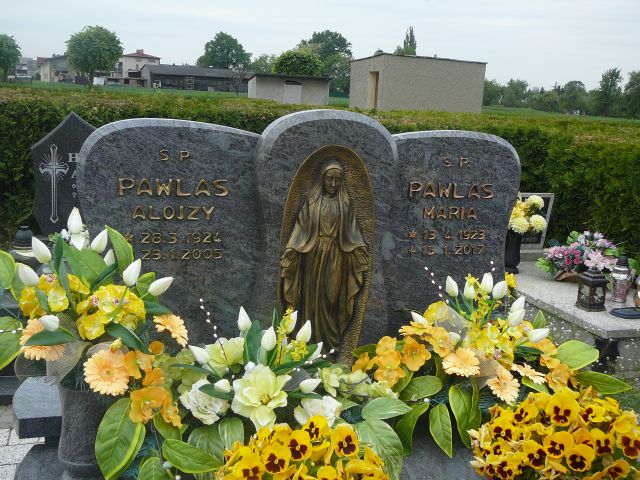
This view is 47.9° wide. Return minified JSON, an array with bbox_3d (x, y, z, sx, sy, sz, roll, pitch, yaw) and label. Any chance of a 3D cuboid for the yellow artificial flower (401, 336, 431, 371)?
[{"bbox_3d":[0.272,0.323,2.040,0.082,0.092,0.040,-8,-15,7],"label":"yellow artificial flower"}]

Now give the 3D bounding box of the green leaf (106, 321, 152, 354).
[{"bbox_3d":[-0.447,0.230,1.680,0.120,0.036,0.035,34,12,14],"label":"green leaf"}]

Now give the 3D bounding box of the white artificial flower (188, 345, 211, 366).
[{"bbox_3d":[-0.294,0.281,1.760,0.066,0.036,0.036,40,-2,-9],"label":"white artificial flower"}]

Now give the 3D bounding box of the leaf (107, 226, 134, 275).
[{"bbox_3d":[-0.508,0.029,1.830,0.050,0.128,0.030,-17,6,-19],"label":"leaf"}]

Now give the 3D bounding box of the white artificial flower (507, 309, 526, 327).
[{"bbox_3d":[0.572,0.226,2.100,0.038,0.063,0.038,30,16,-22],"label":"white artificial flower"}]

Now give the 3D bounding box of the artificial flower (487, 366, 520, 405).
[{"bbox_3d":[0.502,0.400,1.980,0.088,0.102,0.045,7,17,-8],"label":"artificial flower"}]

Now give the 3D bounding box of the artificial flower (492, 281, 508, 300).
[{"bbox_3d":[0.523,0.146,2.090,0.040,0.060,0.040,25,18,0],"label":"artificial flower"}]

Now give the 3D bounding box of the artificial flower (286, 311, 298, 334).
[{"bbox_3d":[-0.075,0.220,1.930,0.033,0.062,0.033,23,6,0],"label":"artificial flower"}]

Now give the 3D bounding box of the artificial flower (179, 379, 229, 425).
[{"bbox_3d":[-0.253,0.356,1.580,0.103,0.095,0.070,2,-3,6],"label":"artificial flower"}]

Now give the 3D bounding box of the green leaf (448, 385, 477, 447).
[{"bbox_3d":[0.391,0.482,1.980,0.078,0.165,0.050,1,12,5],"label":"green leaf"}]

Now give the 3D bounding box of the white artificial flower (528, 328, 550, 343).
[{"bbox_3d":[0.615,0.268,2.020,0.064,0.037,0.037,-21,6,18],"label":"white artificial flower"}]

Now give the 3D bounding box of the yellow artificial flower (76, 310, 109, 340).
[{"bbox_3d":[-0.539,0.203,1.700,0.068,0.070,0.040,10,27,7],"label":"yellow artificial flower"}]

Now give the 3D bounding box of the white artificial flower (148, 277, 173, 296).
[{"bbox_3d":[-0.370,0.108,1.680,0.065,0.035,0.035,-34,-14,6],"label":"white artificial flower"}]

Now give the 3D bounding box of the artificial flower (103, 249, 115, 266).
[{"bbox_3d":[-0.545,0.048,1.860,0.034,0.056,0.034,18,6,0],"label":"artificial flower"}]

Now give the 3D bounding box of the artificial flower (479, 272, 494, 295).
[{"bbox_3d":[0.492,0.127,2.120,0.038,0.063,0.038,-3,15,-17],"label":"artificial flower"}]

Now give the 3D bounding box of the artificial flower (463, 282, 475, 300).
[{"bbox_3d":[0.442,0.152,2.130,0.034,0.058,0.034,3,12,0],"label":"artificial flower"}]

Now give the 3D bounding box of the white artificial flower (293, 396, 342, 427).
[{"bbox_3d":[-0.004,0.416,1.730,0.108,0.082,0.080,2,12,-2],"label":"white artificial flower"}]

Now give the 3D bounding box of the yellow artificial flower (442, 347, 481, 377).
[{"bbox_3d":[0.404,0.350,2.060,0.108,0.040,0.100,-2,53,2],"label":"yellow artificial flower"}]

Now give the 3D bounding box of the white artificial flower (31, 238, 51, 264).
[{"bbox_3d":[-0.653,0.025,1.690,0.036,0.066,0.036,-31,6,-9],"label":"white artificial flower"}]

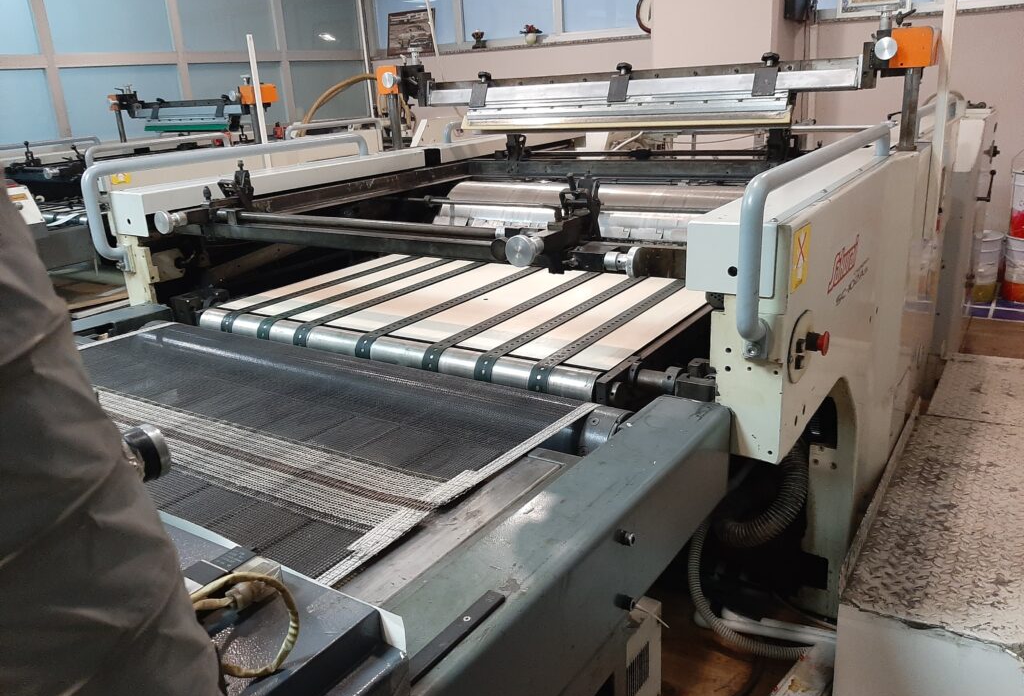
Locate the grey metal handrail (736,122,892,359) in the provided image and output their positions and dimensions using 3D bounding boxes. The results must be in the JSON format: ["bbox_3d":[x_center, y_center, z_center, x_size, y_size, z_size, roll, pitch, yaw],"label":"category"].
[{"bbox_3d":[0.609,-0.253,1.461,0.042,0.276,1.006,9,23,33],"label":"grey metal handrail"}]

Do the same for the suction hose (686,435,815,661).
[{"bbox_3d":[0.546,0.438,1.800,0.301,0.607,0.241,9,23,33],"label":"suction hose"}]

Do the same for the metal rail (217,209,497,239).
[{"bbox_3d":[-0.394,-0.284,1.739,0.883,0.019,0.019,9,23,33],"label":"metal rail"}]

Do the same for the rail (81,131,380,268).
[{"bbox_3d":[-0.794,-0.481,2.378,0.042,0.279,1.000,9,23,33],"label":"rail"}]

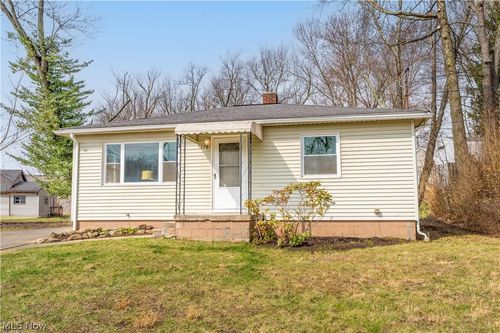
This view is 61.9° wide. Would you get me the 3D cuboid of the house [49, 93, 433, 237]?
[{"bbox_3d":[0.170,-0.220,15.100,10.400,4.850,9.000,-2,-4,11],"label":"house"}]

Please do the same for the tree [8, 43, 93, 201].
[{"bbox_3d":[-11.600,-2.250,24.500,5.500,10.400,5.300,-1,-4,0],"label":"tree"}]

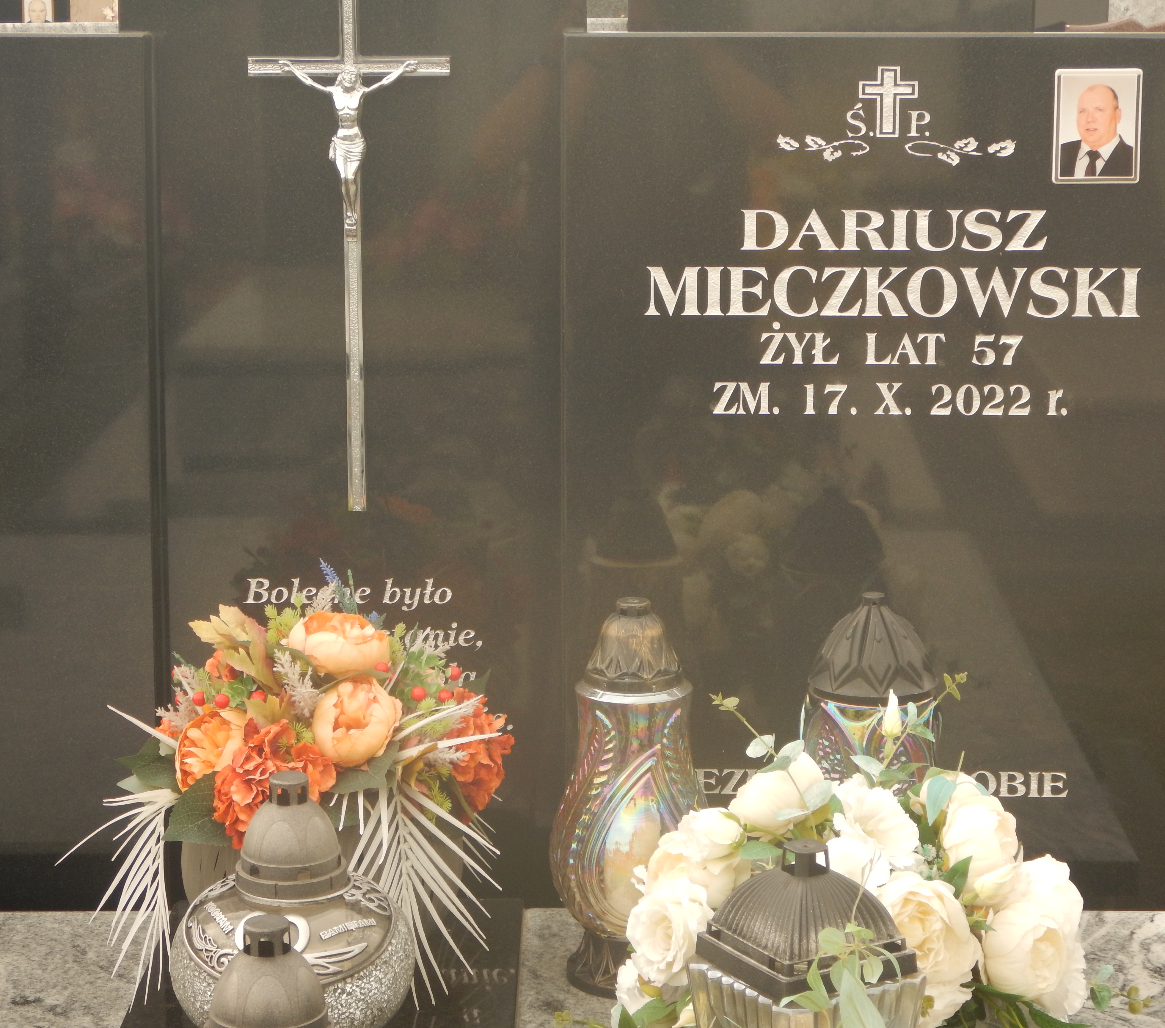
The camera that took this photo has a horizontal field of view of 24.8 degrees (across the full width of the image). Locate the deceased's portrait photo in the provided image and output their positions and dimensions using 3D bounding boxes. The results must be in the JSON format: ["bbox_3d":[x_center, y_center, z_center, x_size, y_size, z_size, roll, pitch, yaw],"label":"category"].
[{"bbox_3d":[0.540,-0.407,2.778,0.091,0.120,0.012,0,11,2],"label":"deceased's portrait photo"}]

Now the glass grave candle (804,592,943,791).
[{"bbox_3d":[0.286,0.274,2.610,0.154,0.390,0.154,0,12,0],"label":"glass grave candle"}]

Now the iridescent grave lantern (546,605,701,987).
[{"bbox_3d":[0.050,0.276,2.621,0.162,0.387,0.162,0,12,0],"label":"iridescent grave lantern"}]

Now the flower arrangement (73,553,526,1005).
[{"bbox_3d":[-0.294,0.252,2.650,0.450,0.420,0.360,0,12,0],"label":"flower arrangement"}]

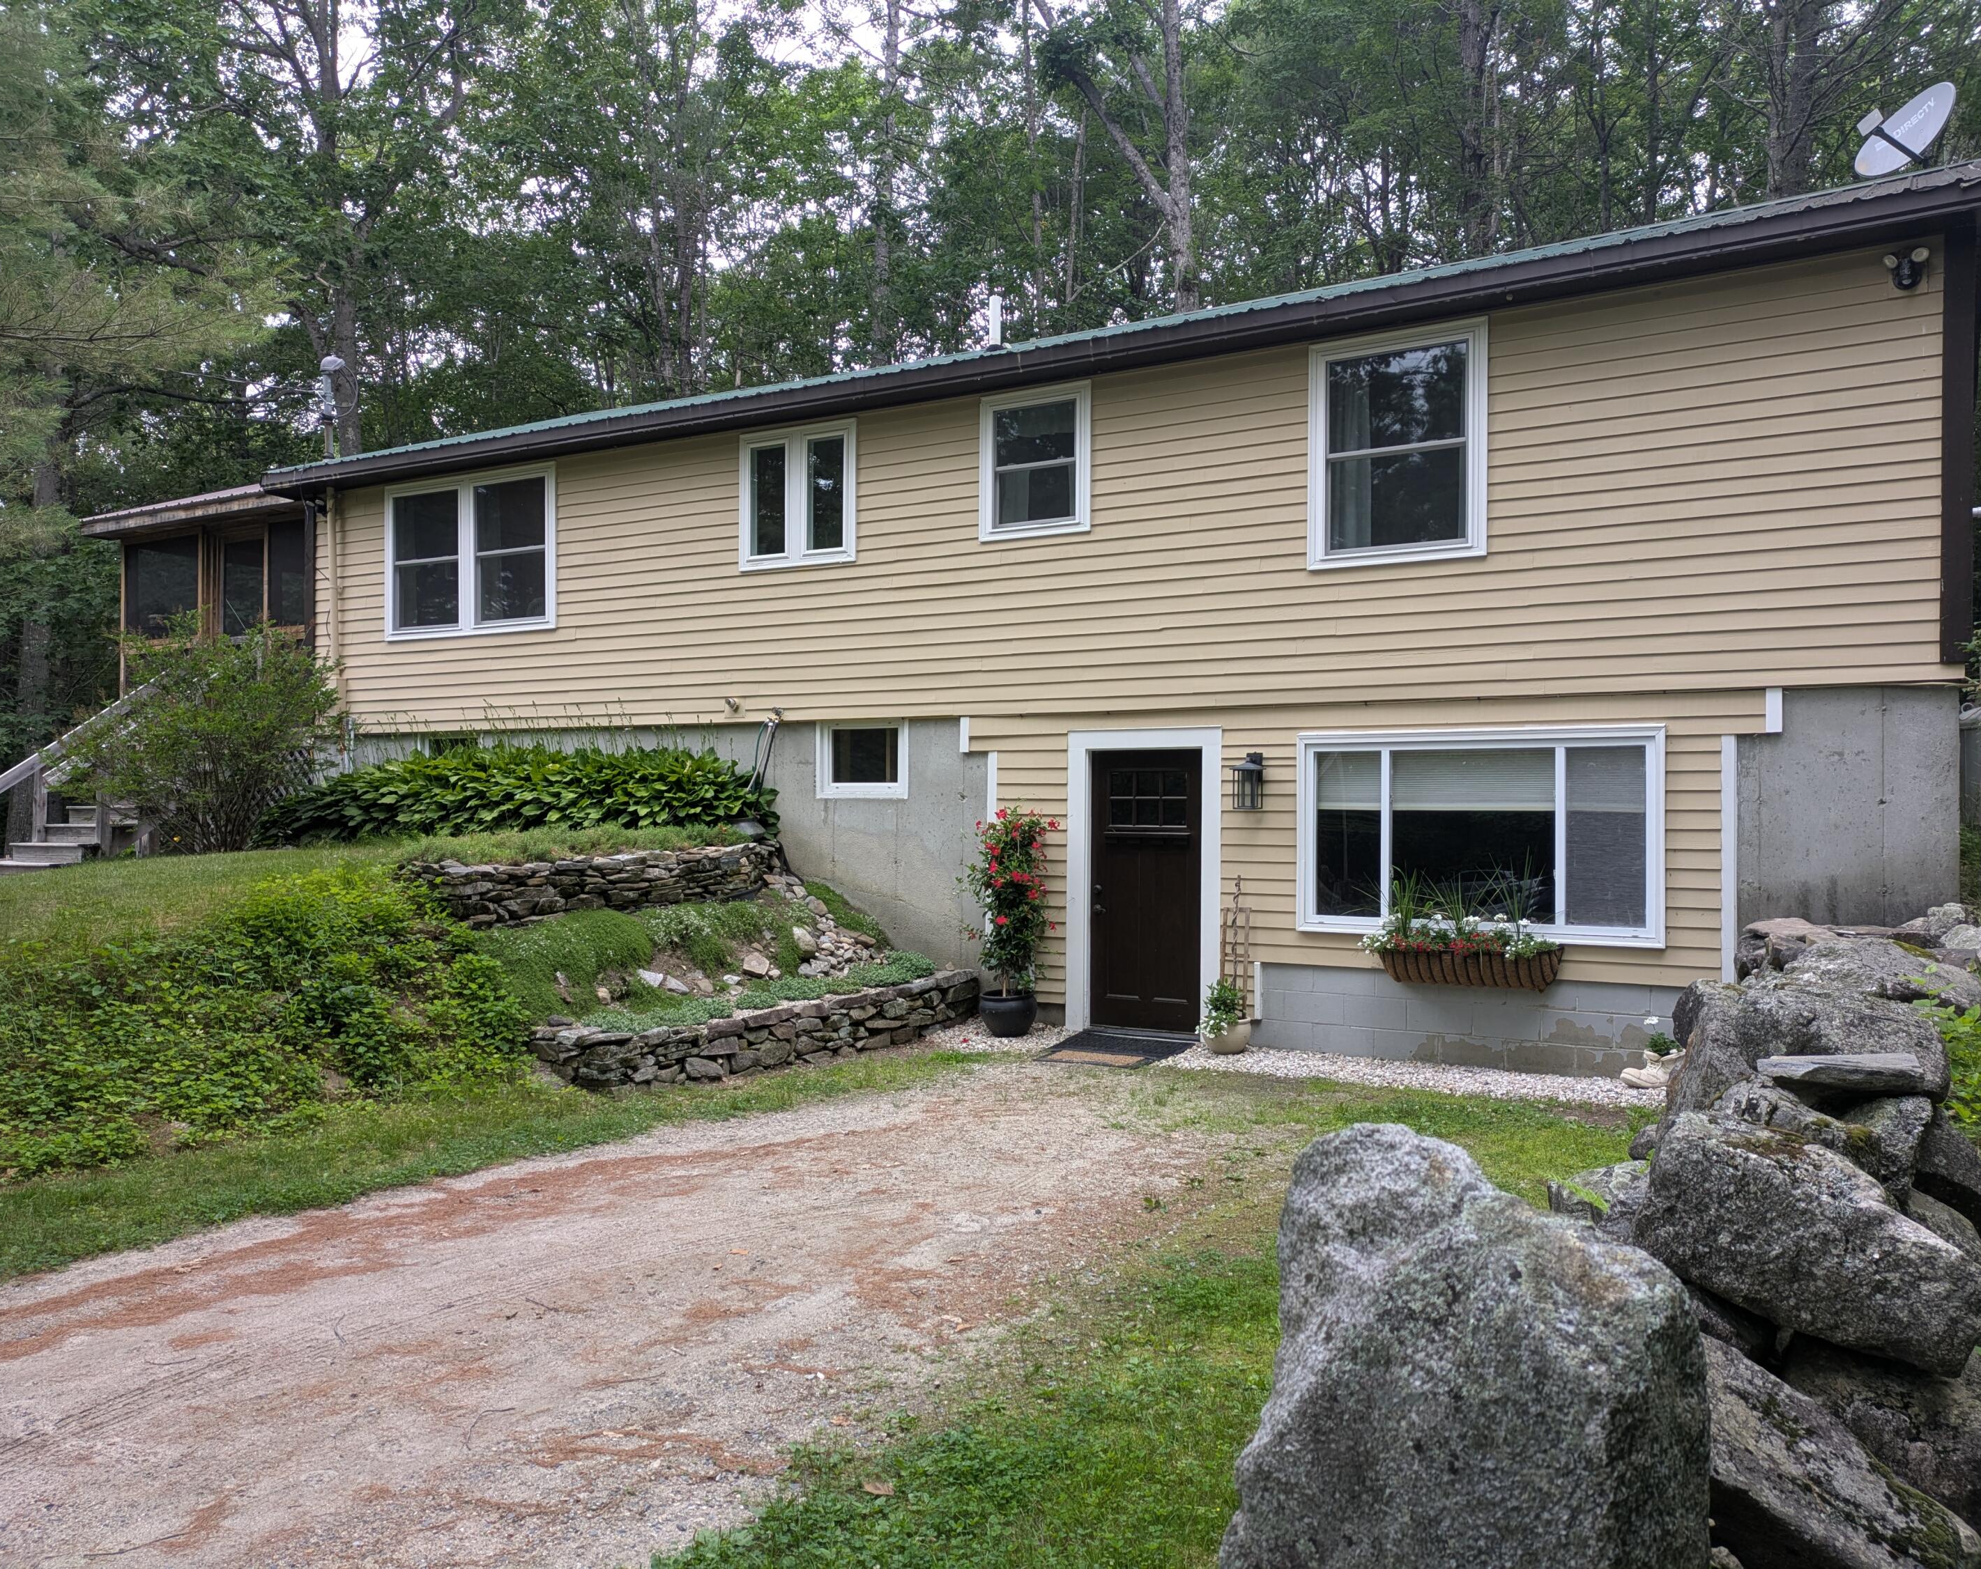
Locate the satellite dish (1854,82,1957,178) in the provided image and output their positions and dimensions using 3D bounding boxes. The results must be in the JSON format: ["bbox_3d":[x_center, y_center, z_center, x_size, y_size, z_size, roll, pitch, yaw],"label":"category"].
[{"bbox_3d":[7.149,-5.210,11.935,0.530,0.660,0.780,13,-6,-23],"label":"satellite dish"}]

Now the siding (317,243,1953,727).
[{"bbox_3d":[-0.795,-1.761,11.849,14.079,2.460,0.180,0,-1,31],"label":"siding"}]

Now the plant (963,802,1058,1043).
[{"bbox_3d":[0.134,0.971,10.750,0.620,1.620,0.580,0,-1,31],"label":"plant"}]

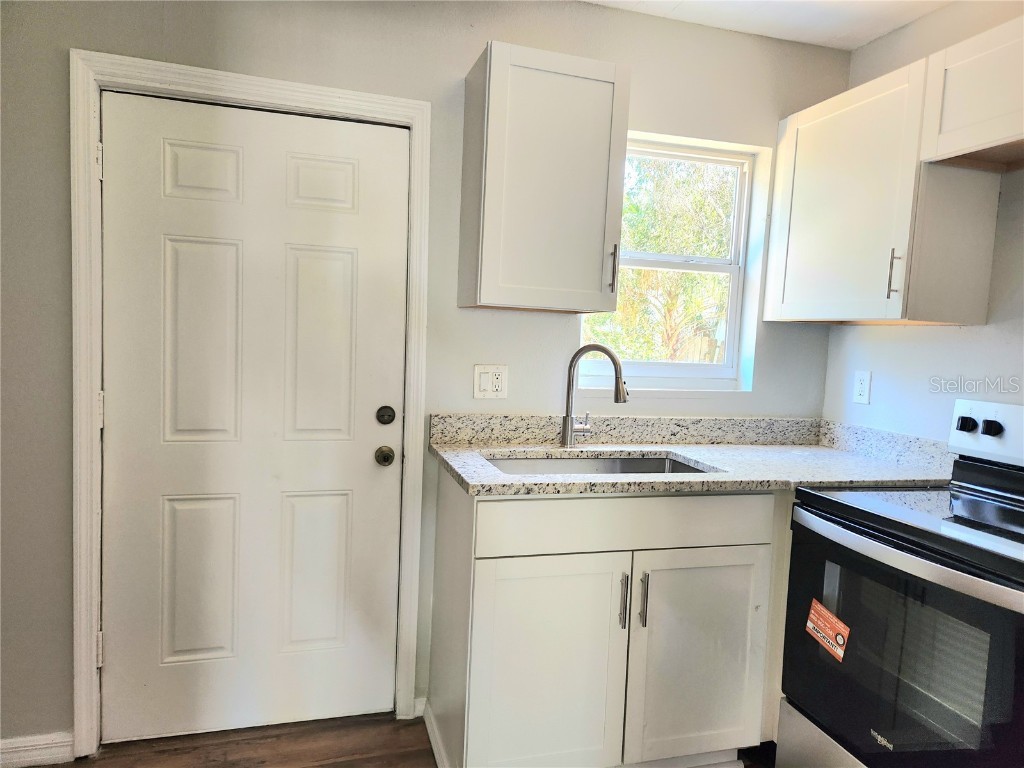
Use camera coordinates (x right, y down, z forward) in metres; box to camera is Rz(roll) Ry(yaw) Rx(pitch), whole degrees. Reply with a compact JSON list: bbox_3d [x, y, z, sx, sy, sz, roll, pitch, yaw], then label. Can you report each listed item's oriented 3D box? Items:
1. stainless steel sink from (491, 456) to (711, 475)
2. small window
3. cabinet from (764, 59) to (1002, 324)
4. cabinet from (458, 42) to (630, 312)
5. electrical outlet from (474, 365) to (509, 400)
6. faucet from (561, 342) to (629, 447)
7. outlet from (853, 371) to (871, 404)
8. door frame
[{"bbox_3d":[0.266,0.374,2.171,0.730,0.210,0.420,1,4,-16],"label":"stainless steel sink"},{"bbox_3d":[0.589,-0.457,2.664,0.746,0.940,0.090,1,4,-16],"label":"small window"},{"bbox_3d":[1.243,-0.592,2.363,0.327,0.755,0.676,1,4,-16],"label":"cabinet"},{"bbox_3d":[0.094,-0.626,2.217,0.452,0.764,0.325,1,4,-16],"label":"cabinet"},{"bbox_3d":[-0.072,-0.007,2.386,0.119,0.117,0.011,1,4,-16],"label":"electrical outlet"},{"bbox_3d":[0.303,0.047,2.357,0.260,0.370,0.095,6,5,41],"label":"faucet"},{"bbox_3d":[1.330,0.013,2.586,0.011,0.121,0.073,1,4,-16],"label":"outlet"},{"bbox_3d":[-0.818,0.107,2.214,1.046,2.118,0.095,1,4,-16],"label":"door frame"}]

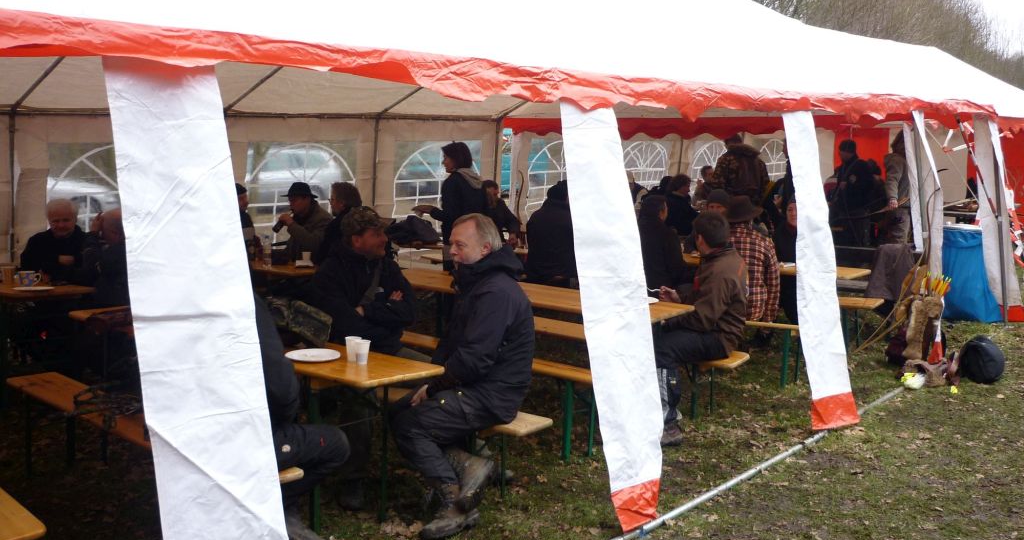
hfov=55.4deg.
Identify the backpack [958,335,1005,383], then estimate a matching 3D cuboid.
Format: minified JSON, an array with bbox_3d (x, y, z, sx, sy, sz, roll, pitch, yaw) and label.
[{"bbox_3d":[3.625,0.646,7.531,0.300,0.330,0.240,-6,10,-36],"label":"backpack"}]

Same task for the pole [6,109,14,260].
[{"bbox_3d":[-4.129,-0.366,8.135,0.040,1.900,0.040,12,13,39],"label":"pole"}]

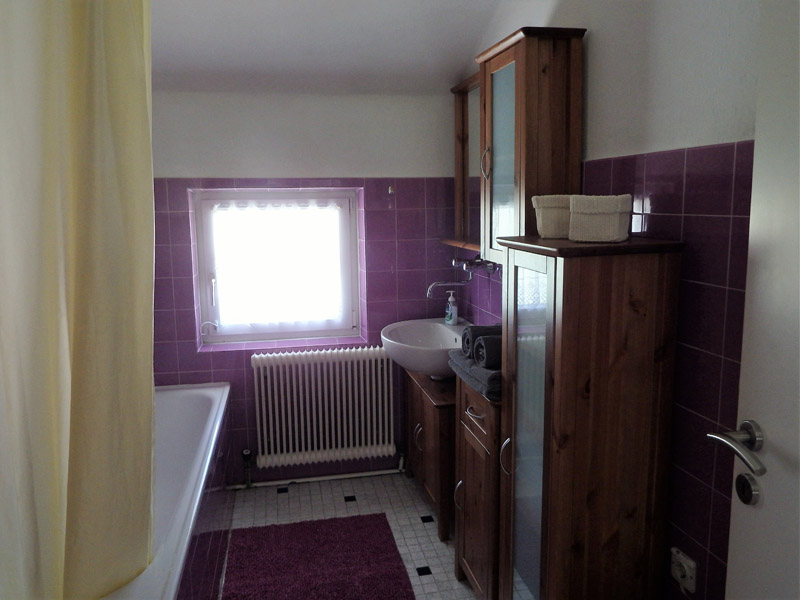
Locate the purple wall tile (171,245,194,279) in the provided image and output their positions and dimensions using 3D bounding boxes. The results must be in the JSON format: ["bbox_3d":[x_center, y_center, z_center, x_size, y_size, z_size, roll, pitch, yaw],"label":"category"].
[{"bbox_3d":[-1.013,-0.176,2.583,0.099,0.151,0.012,-3,10,-13],"label":"purple wall tile"}]

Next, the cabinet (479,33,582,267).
[{"bbox_3d":[0.415,-0.472,1.843,0.211,0.707,0.383,-3,10,-13],"label":"cabinet"}]

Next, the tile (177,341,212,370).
[{"bbox_3d":[-0.980,0.271,2.655,0.150,0.150,0.010,-2,9,-10],"label":"tile"}]

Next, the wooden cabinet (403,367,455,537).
[{"bbox_3d":[0.231,0.673,2.637,0.320,0.610,0.620,-2,9,-12],"label":"wooden cabinet"}]

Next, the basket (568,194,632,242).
[{"bbox_3d":[0.513,-0.212,1.422,0.145,0.120,0.125,4,11,24],"label":"basket"}]

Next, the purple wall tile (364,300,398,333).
[{"bbox_3d":[-0.084,0.081,2.853,0.152,0.151,0.012,-3,10,-13],"label":"purple wall tile"}]

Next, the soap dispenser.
[{"bbox_3d":[0.253,0.033,2.705,0.055,0.167,0.062,-5,10,-25],"label":"soap dispenser"}]

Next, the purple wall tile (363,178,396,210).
[{"bbox_3d":[-0.089,-0.522,2.748,0.152,0.151,0.012,-3,10,-13],"label":"purple wall tile"}]

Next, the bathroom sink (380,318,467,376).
[{"bbox_3d":[0.147,0.261,2.567,0.470,0.226,0.643,-3,10,-13],"label":"bathroom sink"}]

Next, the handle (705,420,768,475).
[{"bbox_3d":[0.587,0.249,0.936,0.075,0.055,0.150,0,9,5],"label":"handle"}]

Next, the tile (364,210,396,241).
[{"bbox_3d":[-0.093,-0.369,2.729,0.150,0.150,0.010,-2,9,-10],"label":"tile"}]

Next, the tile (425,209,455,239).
[{"bbox_3d":[0.207,-0.381,2.777,0.150,0.150,0.010,-2,9,-10],"label":"tile"}]

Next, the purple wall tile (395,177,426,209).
[{"bbox_3d":[0.061,-0.529,2.784,0.152,0.151,0.012,-3,10,-13],"label":"purple wall tile"}]

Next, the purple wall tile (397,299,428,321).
[{"bbox_3d":[0.067,0.078,2.804,0.150,0.150,0.010,-2,9,-10],"label":"purple wall tile"}]

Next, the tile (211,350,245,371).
[{"bbox_3d":[-0.833,0.296,2.708,0.152,0.095,0.012,-3,10,-13],"label":"tile"}]

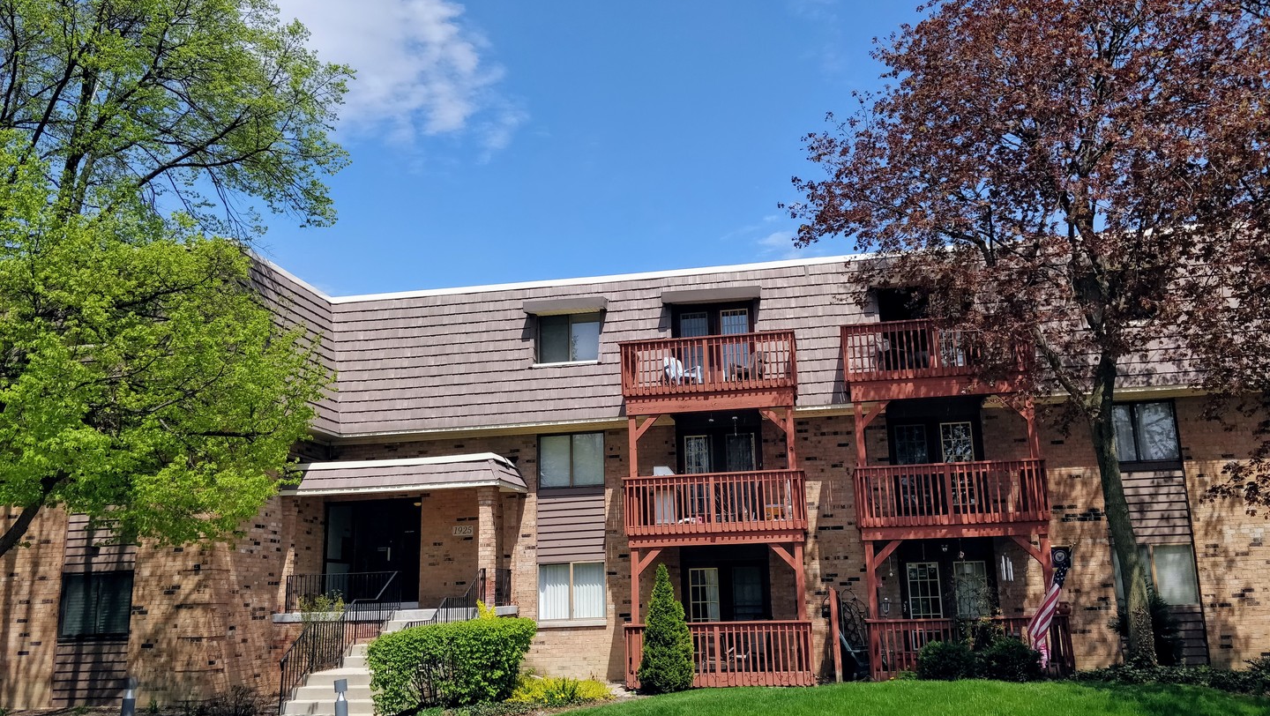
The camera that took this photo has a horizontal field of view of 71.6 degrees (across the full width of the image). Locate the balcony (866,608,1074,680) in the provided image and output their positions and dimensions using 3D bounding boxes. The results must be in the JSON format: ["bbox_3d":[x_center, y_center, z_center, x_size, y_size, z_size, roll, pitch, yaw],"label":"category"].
[{"bbox_3d":[5.958,5.201,16.086,3.446,1.060,1.500,-4,-11,9],"label":"balcony"}]

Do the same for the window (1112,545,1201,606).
[{"bbox_3d":[9.737,4.074,16.516,1.437,1.111,0.150,-4,-11,9],"label":"window"}]

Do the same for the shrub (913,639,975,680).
[{"bbox_3d":[5.263,5.148,14.943,1.000,0.730,0.950,-4,-14,9],"label":"shrub"}]

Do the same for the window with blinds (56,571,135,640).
[{"bbox_3d":[-10.015,4.617,16.384,1.475,1.242,0.120,-4,-14,9],"label":"window with blinds"}]

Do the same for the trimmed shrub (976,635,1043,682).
[{"bbox_3d":[6.291,5.049,14.754,1.070,0.771,1.000,-4,-14,9],"label":"trimmed shrub"}]

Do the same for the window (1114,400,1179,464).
[{"bbox_3d":[9.731,1.449,16.998,1.442,1.233,0.150,-4,-11,9],"label":"window"}]

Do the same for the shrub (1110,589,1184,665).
[{"bbox_3d":[9.158,4.844,15.801,1.140,1.420,1.050,-4,-11,9],"label":"shrub"}]

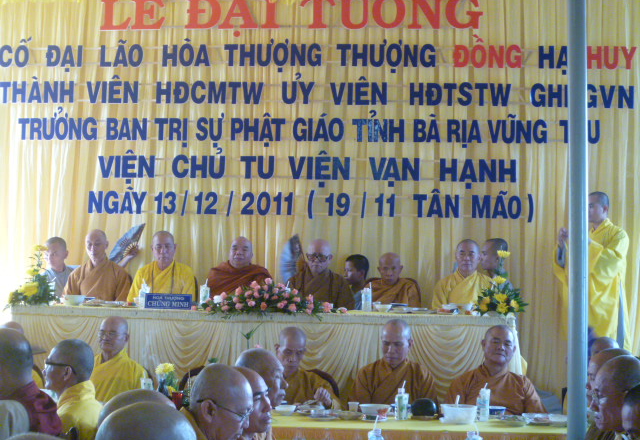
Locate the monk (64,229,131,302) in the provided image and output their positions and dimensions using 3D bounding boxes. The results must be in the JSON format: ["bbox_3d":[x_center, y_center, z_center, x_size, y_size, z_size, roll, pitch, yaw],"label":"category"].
[{"bbox_3d":[-1.634,0.678,8.111,0.540,1.240,0.680,0,-4,6],"label":"monk"}]

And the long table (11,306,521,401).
[{"bbox_3d":[-0.388,0.998,8.048,3.450,0.730,0.650,1,-3,6],"label":"long table"}]

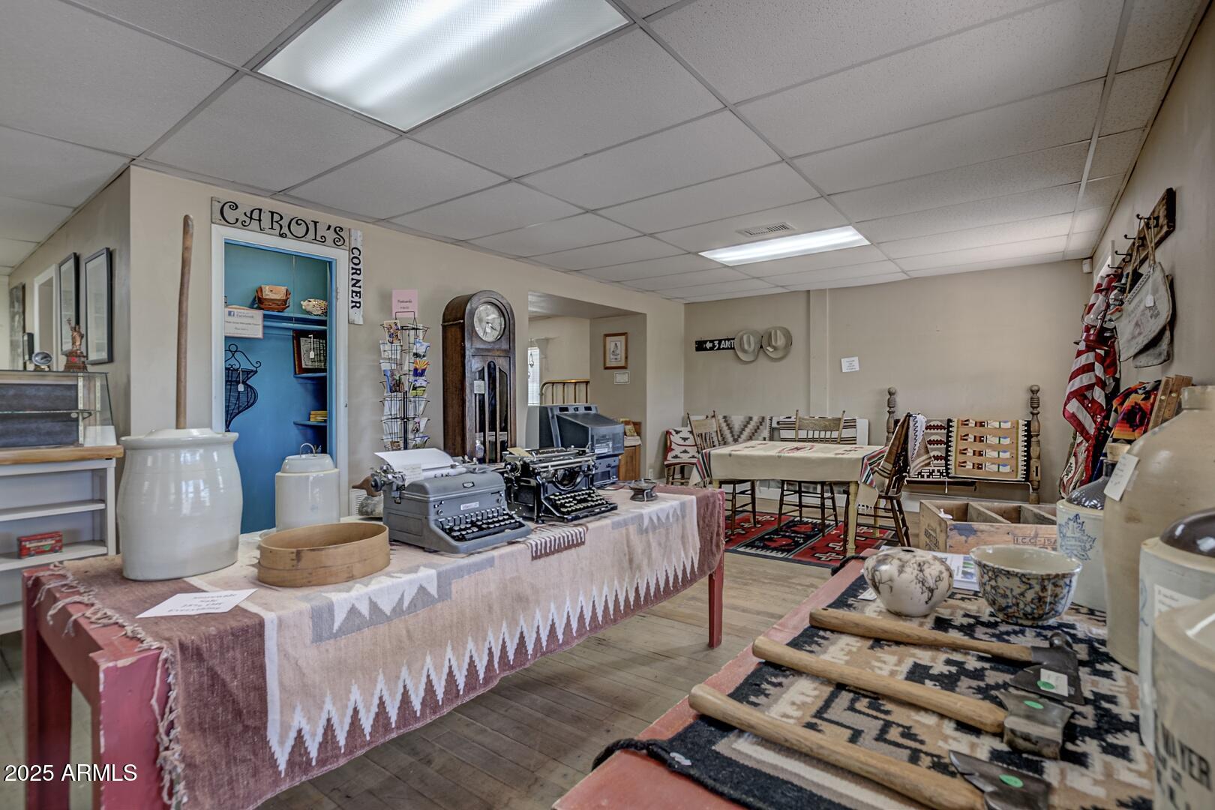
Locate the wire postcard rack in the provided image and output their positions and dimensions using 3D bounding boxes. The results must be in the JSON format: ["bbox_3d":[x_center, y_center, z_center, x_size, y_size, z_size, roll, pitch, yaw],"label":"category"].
[{"bbox_3d":[-1.204,0.285,3.000,0.280,1.683,0.280,1,1,40],"label":"wire postcard rack"}]

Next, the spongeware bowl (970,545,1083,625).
[{"bbox_3d":[0.752,0.327,0.915,0.158,0.103,0.158,0,0,38],"label":"spongeware bowl"}]

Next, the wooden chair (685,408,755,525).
[{"bbox_3d":[1.032,0.577,4.514,0.500,1.010,0.430,1,1,43],"label":"wooden chair"}]

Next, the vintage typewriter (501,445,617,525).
[{"bbox_3d":[-0.168,0.287,1.943,0.345,0.255,0.400,0,0,40],"label":"vintage typewriter"}]

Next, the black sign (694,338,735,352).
[{"bbox_3d":[1.555,-0.720,5.912,1.129,0.137,0.020,0,1,31],"label":"black sign"}]

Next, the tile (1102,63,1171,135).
[{"bbox_3d":[2.089,-1.211,2.016,0.165,0.016,0.610,0,1,40],"label":"tile"}]

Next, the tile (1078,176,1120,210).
[{"bbox_3d":[2.867,-1.236,2.946,0.172,0.016,0.616,0,1,40],"label":"tile"}]

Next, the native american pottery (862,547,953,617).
[{"bbox_3d":[0.660,0.387,1.120,0.174,0.133,0.174,0,1,0],"label":"native american pottery"}]

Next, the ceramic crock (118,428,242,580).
[{"bbox_3d":[-1.115,0.243,1.333,0.249,0.360,0.249,-1,1,-40],"label":"ceramic crock"}]

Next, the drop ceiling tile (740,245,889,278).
[{"bbox_3d":[1.870,-1.307,4.676,1.210,0.020,0.610,0,0,37],"label":"drop ceiling tile"}]

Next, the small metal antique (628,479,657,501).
[{"bbox_3d":[0.160,0.373,2.249,0.120,0.076,0.115,-1,2,-30],"label":"small metal antique"}]

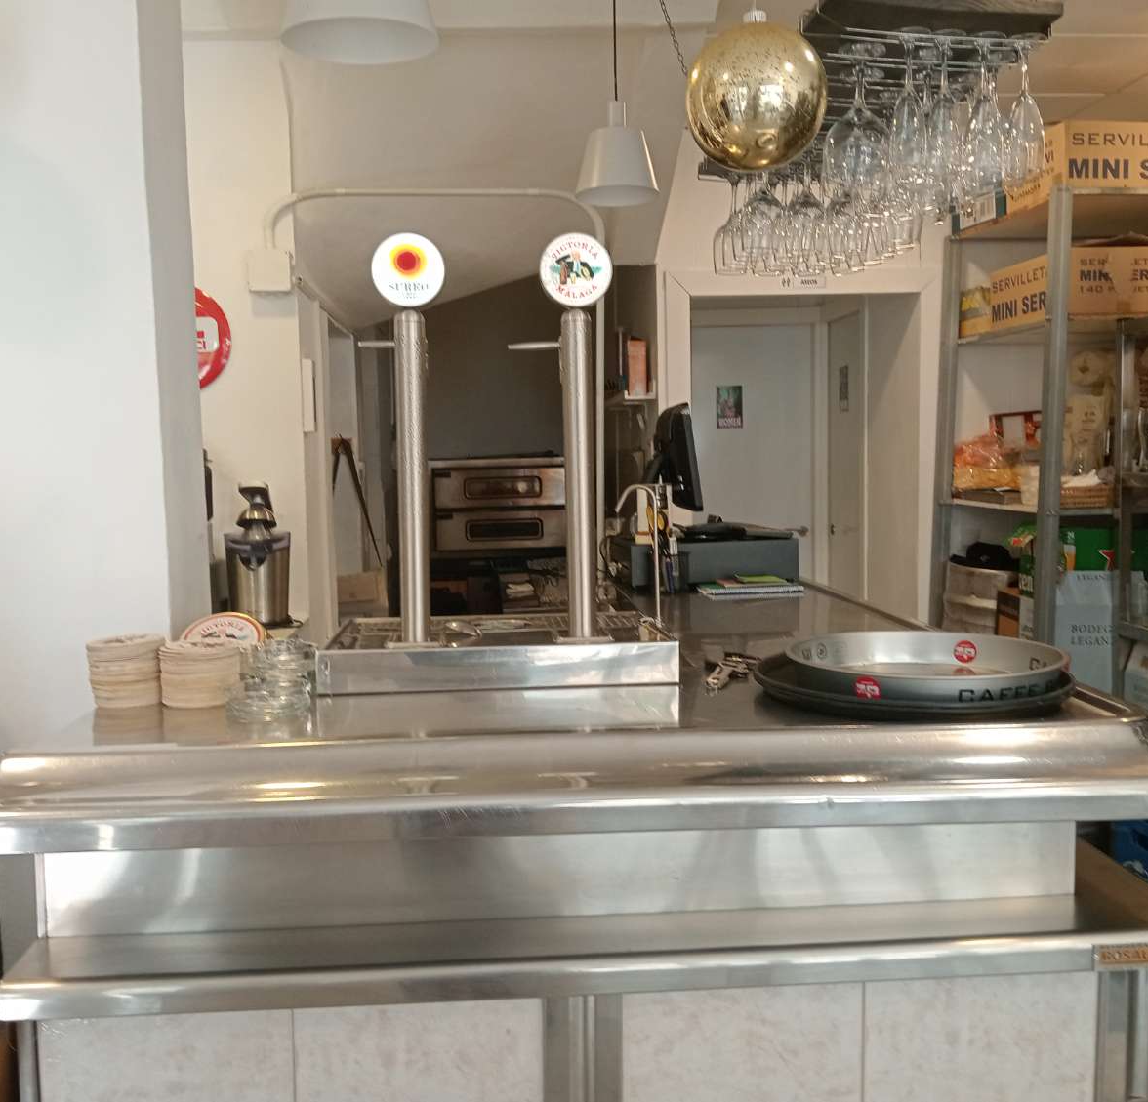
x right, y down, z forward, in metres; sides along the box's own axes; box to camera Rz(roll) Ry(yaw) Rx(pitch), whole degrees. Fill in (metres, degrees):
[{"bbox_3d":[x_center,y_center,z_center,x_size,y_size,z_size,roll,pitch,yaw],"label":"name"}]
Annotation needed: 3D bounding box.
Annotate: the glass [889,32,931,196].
[{"bbox_3d":[0.512,-0.672,1.810,0.061,0.235,0.061,-1,5,-4],"label":"glass"}]

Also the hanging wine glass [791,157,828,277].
[{"bbox_3d":[0.521,-0.746,2.630,0.079,0.238,0.079,-1,5,-4],"label":"hanging wine glass"}]

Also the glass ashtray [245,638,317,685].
[{"bbox_3d":[-0.364,0.138,1.475,0.091,0.040,0.091,-1,5,-4],"label":"glass ashtray"}]

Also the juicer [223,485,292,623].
[{"bbox_3d":[-0.753,0.005,2.840,0.148,0.332,0.190,-1,5,-4],"label":"juicer"}]

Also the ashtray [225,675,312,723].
[{"bbox_3d":[-0.379,0.186,1.470,0.107,0.040,0.107,-1,5,-4],"label":"ashtray"}]

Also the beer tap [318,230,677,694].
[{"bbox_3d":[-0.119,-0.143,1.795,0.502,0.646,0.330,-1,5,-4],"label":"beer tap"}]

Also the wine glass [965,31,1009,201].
[{"bbox_3d":[0.629,-0.665,1.810,0.061,0.235,0.061,-1,5,-4],"label":"wine glass"}]

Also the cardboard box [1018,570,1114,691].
[{"bbox_3d":[1.593,0.245,3.761,0.270,0.390,0.250,-1,5,-4],"label":"cardboard box"}]

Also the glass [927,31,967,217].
[{"bbox_3d":[0.570,-0.668,1.810,0.061,0.235,0.061,-1,5,-4],"label":"glass"}]

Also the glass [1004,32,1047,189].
[{"bbox_3d":[0.721,-0.698,1.900,0.065,0.225,0.065,-1,5,-4],"label":"glass"}]

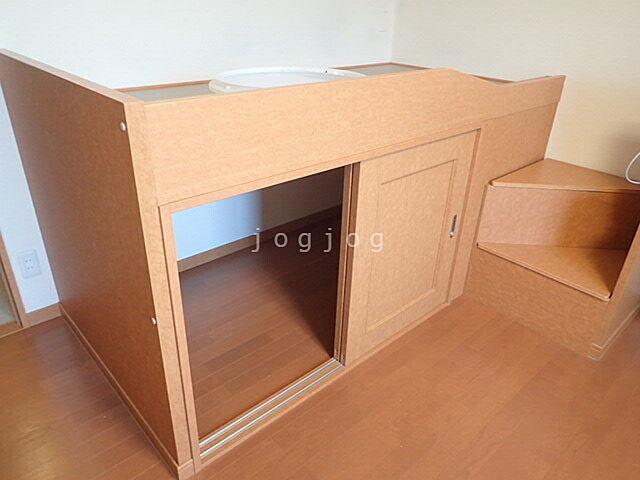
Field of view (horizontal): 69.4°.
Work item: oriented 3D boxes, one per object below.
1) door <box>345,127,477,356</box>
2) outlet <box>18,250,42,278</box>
[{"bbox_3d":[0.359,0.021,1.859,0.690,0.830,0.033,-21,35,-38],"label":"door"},{"bbox_3d":[-1.210,0.101,1.929,0.070,0.119,0.010,-21,35,-38],"label":"outlet"}]

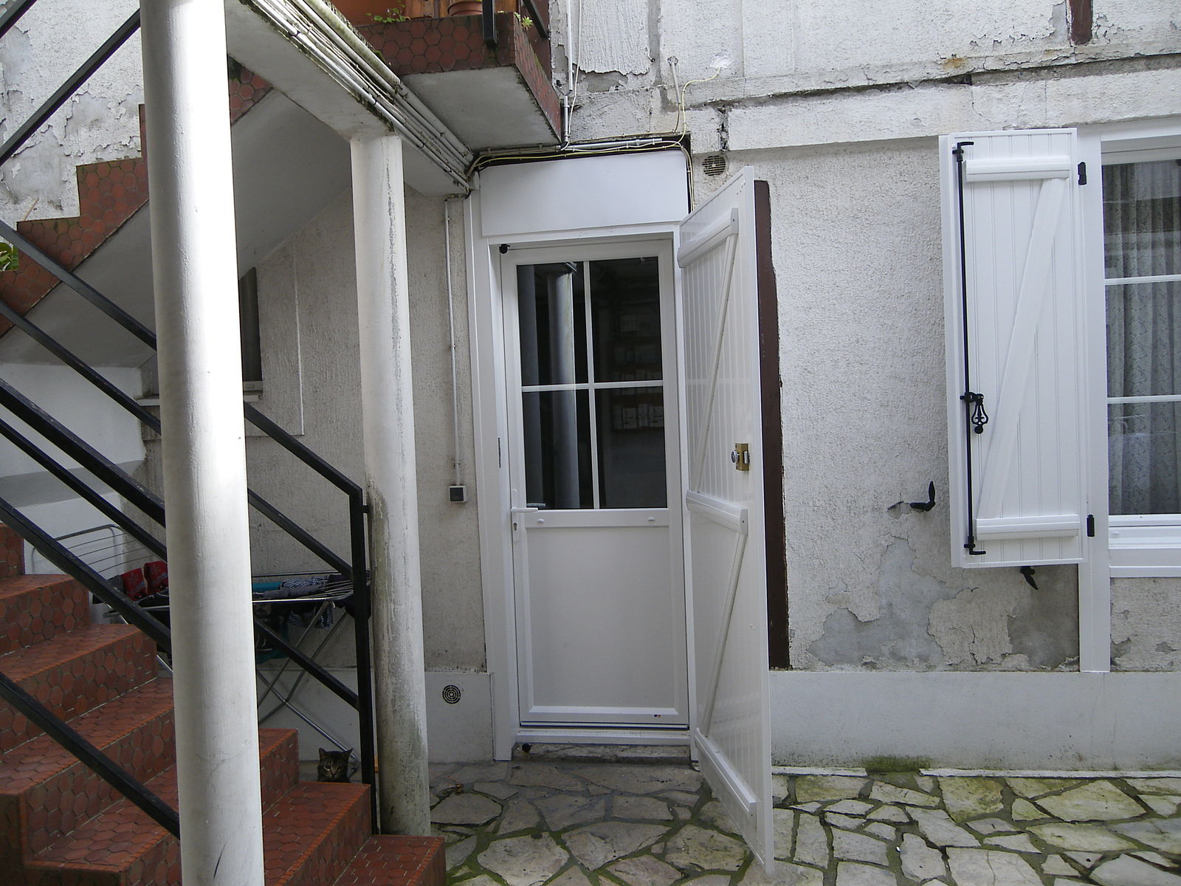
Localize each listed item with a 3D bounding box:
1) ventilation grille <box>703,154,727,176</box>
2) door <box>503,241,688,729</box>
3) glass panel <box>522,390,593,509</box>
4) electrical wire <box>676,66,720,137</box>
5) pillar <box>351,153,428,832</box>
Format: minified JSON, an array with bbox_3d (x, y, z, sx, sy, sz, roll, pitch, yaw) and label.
[{"bbox_3d":[0.534,-1.190,4.095,0.106,0.100,0.020,-2,2,8],"label":"ventilation grille"},{"bbox_3d":[0.022,0.196,4.349,0.783,2.183,0.065,-2,2,8],"label":"door"},{"bbox_3d":[-0.151,0.034,4.367,0.309,0.545,0.020,-2,2,8],"label":"glass panel"},{"bbox_3d":[0.462,-1.461,4.090,0.192,0.286,0.025,-2,2,8],"label":"electrical wire"},{"bbox_3d":[-0.710,0.208,3.416,0.177,2.565,0.177,-2,2,8],"label":"pillar"}]

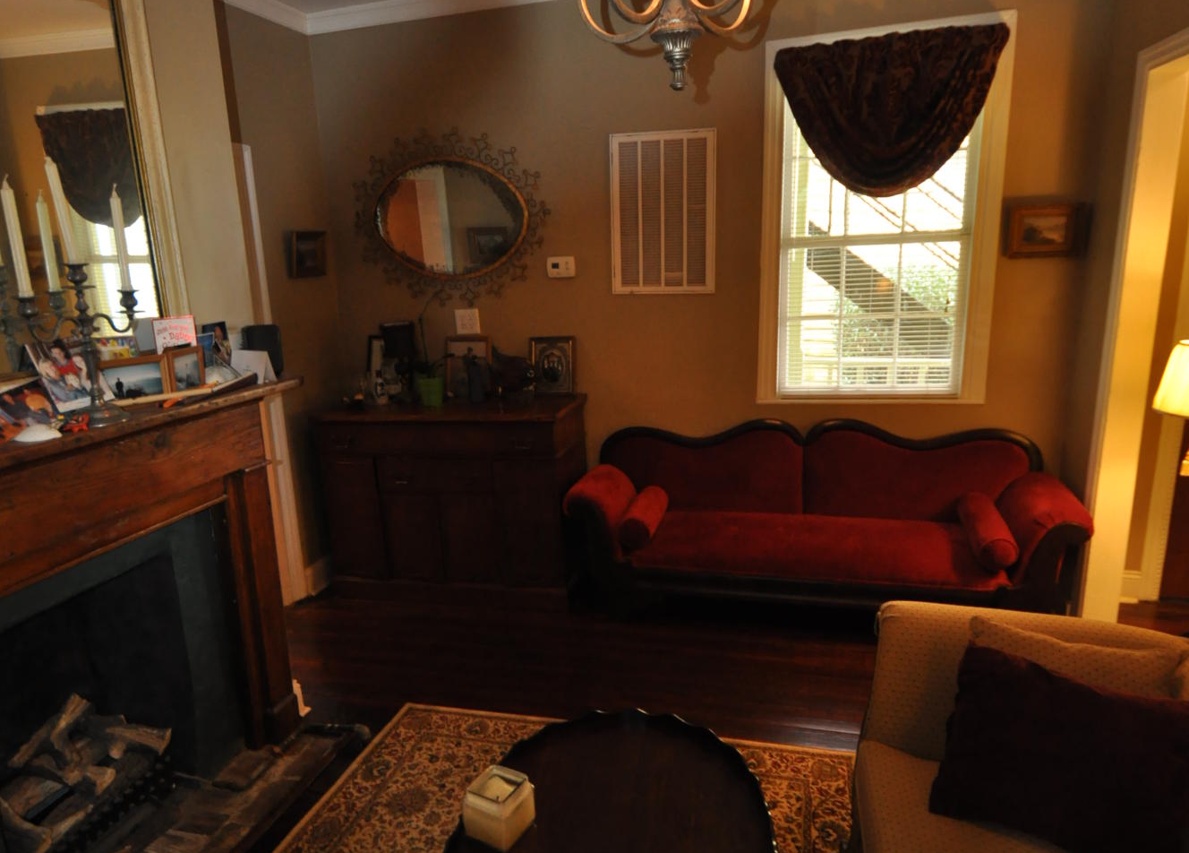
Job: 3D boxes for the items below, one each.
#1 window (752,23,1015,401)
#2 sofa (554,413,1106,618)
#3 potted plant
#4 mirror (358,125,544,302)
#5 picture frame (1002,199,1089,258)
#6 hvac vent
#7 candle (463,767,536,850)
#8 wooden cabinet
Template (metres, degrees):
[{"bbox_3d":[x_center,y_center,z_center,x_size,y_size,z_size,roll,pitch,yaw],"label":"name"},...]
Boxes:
[{"bbox_3d":[1.141,-0.810,3.014,0.926,1.484,0.110,1,13,15],"label":"window"},{"bbox_3d":[0.862,0.417,3.064,1.905,0.808,0.597,1,13,15],"label":"sofa"},{"bbox_3d":[-0.762,-0.316,3.433,0.170,0.435,0.170,1,13,15],"label":"potted plant"},{"bbox_3d":[-0.681,-0.980,3.491,1.002,0.796,0.040,1,13,15],"label":"mirror"},{"bbox_3d":[1.722,-0.753,2.865,0.251,0.211,0.045,1,13,15],"label":"picture frame"},{"bbox_3d":[0.296,-0.917,3.240,0.462,0.685,0.030,1,13,15],"label":"hvac vent"},{"bbox_3d":[-0.176,0.706,1.388,0.089,0.091,0.089,5,15,31],"label":"candle"},{"bbox_3d":[-0.625,0.336,3.520,1.158,0.890,0.535,1,13,15],"label":"wooden cabinet"}]

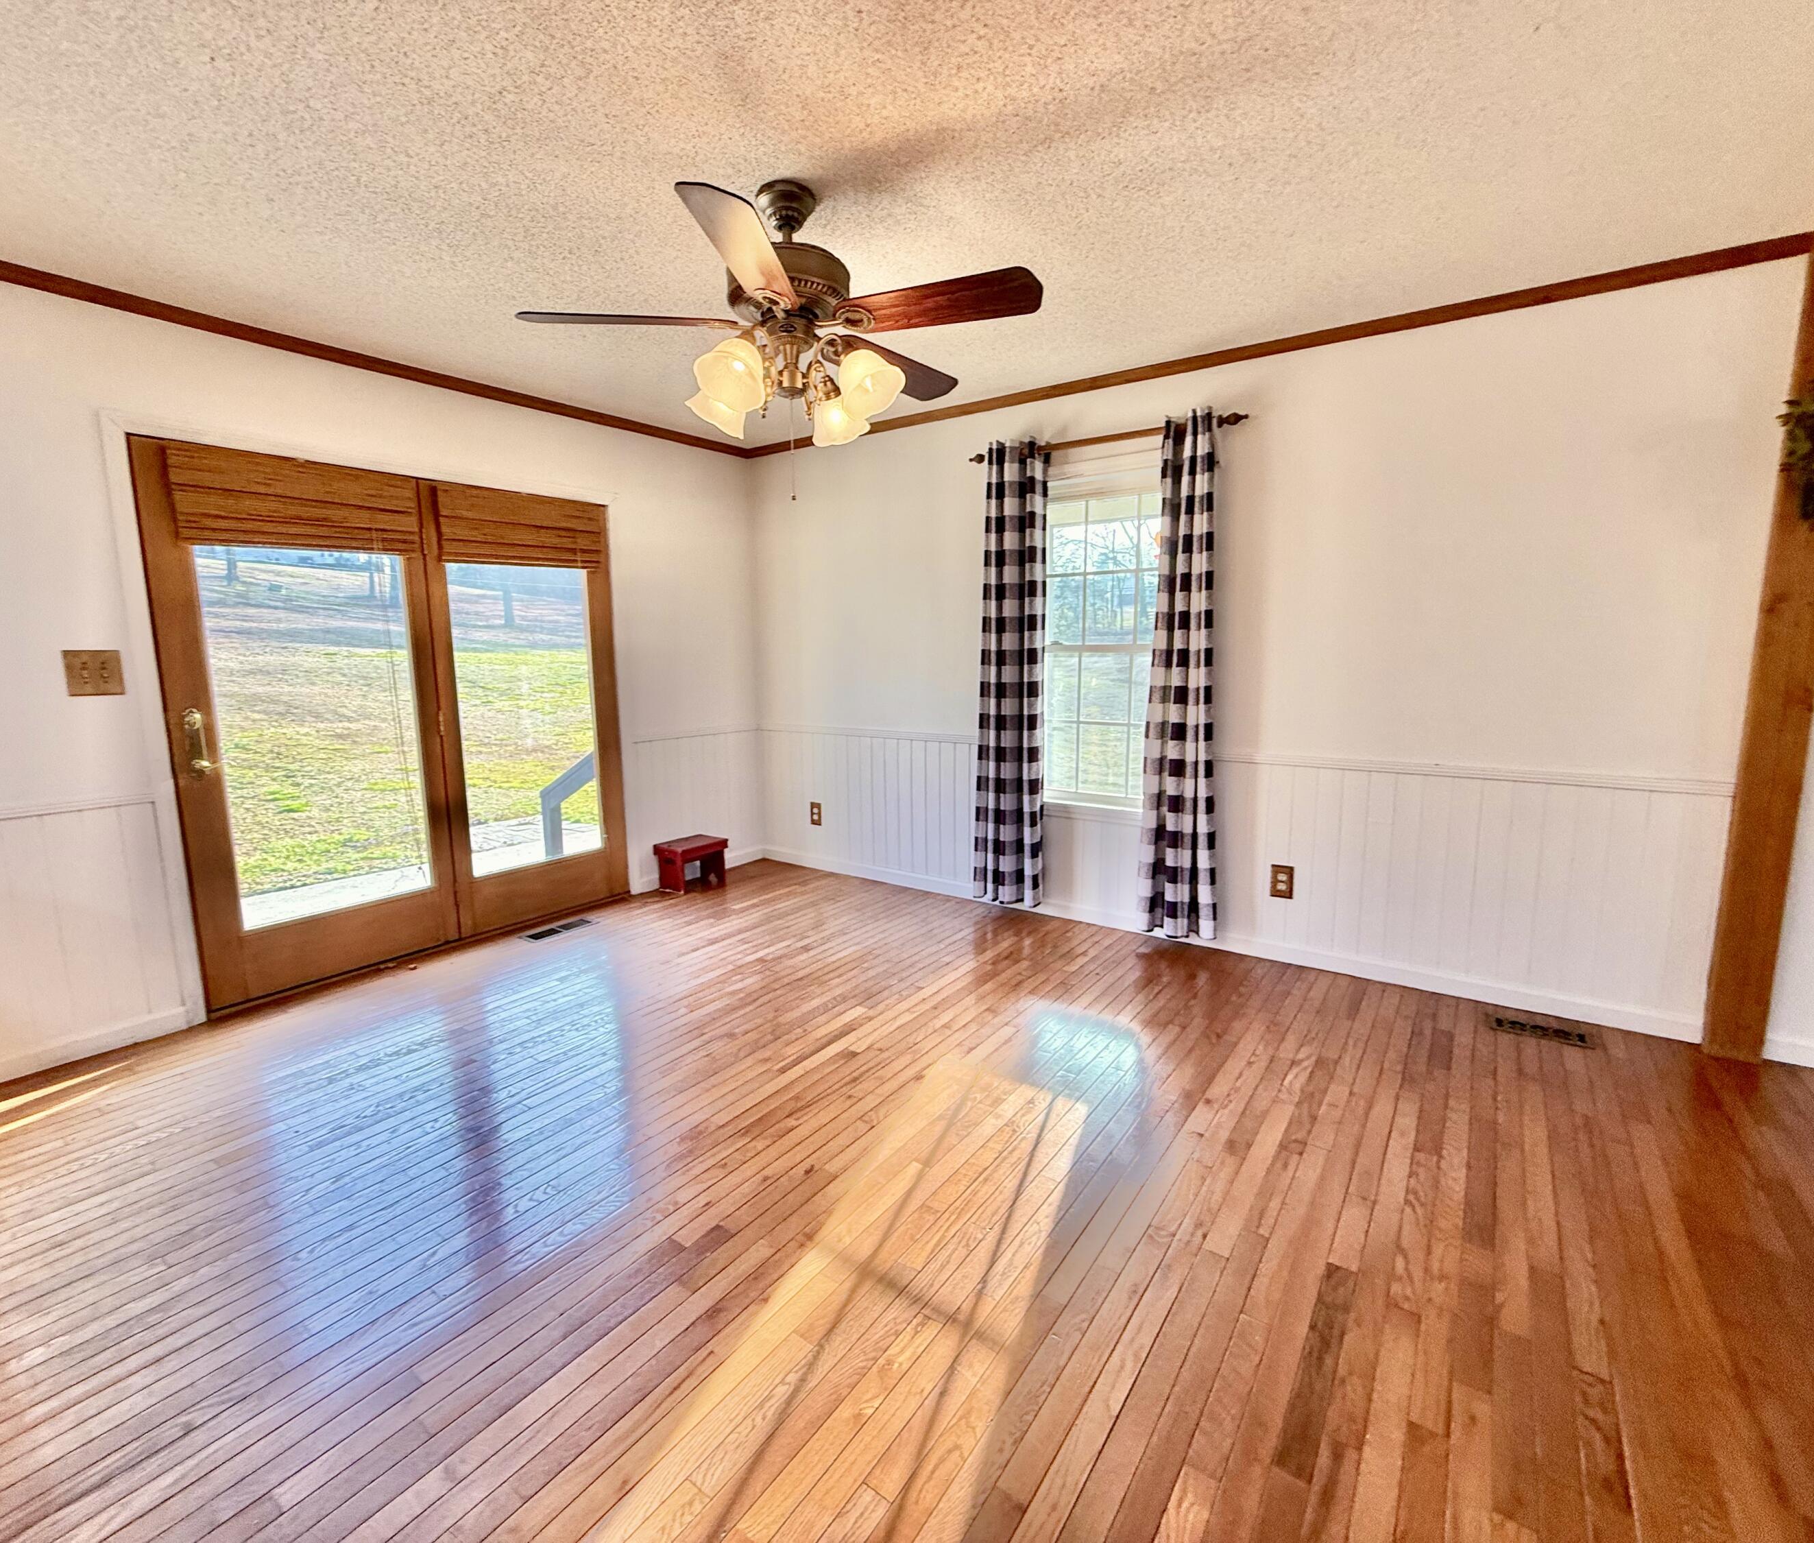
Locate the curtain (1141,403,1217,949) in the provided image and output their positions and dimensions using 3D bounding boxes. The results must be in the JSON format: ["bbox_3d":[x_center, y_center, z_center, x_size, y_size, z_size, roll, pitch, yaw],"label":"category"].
[{"bbox_3d":[1.140,-0.347,3.456,0.300,2.120,0.120,5,10,35],"label":"curtain"}]

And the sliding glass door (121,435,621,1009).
[{"bbox_3d":[-2.033,-0.221,3.593,0.100,2.014,1.802,5,10,35],"label":"sliding glass door"}]

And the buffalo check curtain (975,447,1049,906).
[{"bbox_3d":[0.482,-0.410,3.919,0.335,2.120,0.120,5,10,35],"label":"buffalo check curtain"}]

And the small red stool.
[{"bbox_3d":[-1.183,0.514,4.588,0.236,0.247,0.325,5,10,35],"label":"small red stool"}]

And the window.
[{"bbox_3d":[0.910,-0.556,3.756,0.780,1.411,0.090,5,10,35],"label":"window"}]

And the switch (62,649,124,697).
[{"bbox_3d":[-2.618,-0.316,2.680,0.018,0.144,0.133,5,10,35],"label":"switch"}]

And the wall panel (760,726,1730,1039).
[{"bbox_3d":[0.821,0.293,3.879,4.303,0.854,0.040,5,10,35],"label":"wall panel"}]

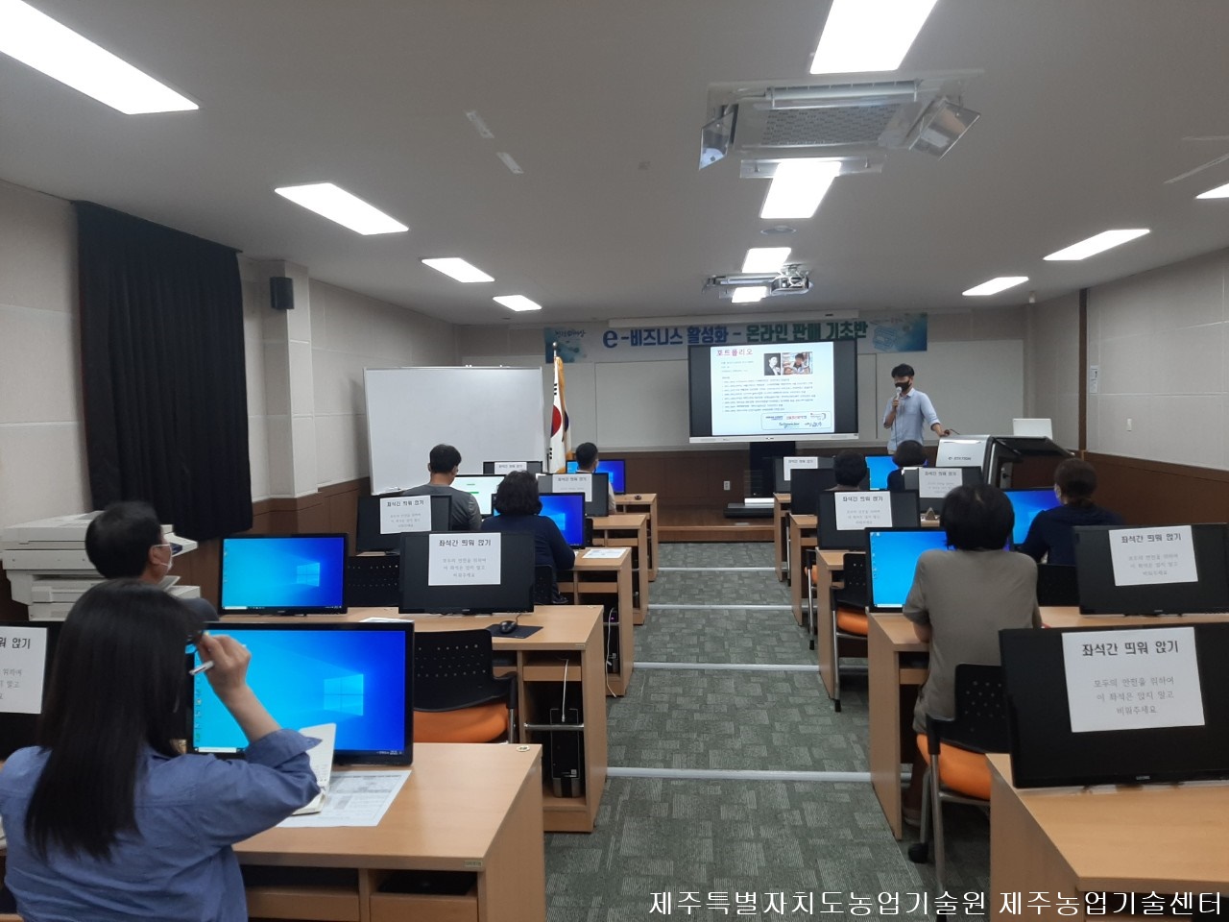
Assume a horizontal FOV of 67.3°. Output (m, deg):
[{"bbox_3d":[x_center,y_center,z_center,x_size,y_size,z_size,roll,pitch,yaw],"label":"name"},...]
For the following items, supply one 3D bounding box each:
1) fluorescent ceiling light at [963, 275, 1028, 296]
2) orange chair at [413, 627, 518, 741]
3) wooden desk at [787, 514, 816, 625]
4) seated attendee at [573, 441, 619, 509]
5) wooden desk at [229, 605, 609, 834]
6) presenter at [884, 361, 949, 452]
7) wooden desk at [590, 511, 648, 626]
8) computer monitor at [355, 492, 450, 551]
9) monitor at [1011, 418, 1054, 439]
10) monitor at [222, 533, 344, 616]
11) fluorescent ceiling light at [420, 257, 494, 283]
[{"bbox_3d":[4.046,-1.870,9.854,0.305,0.060,1.240,-1,3,6],"label":"fluorescent ceiling light"},{"bbox_3d":[-0.611,0.981,3.520,0.590,0.800,0.560,-1,4,5],"label":"orange chair"},{"bbox_3d":[2.101,0.754,6.578,1.600,0.705,0.580,-1,3,6],"label":"wooden desk"},{"bbox_3d":[-0.195,0.464,8.027,0.520,1.260,0.720,-1,4,7],"label":"seated attendee"},{"bbox_3d":[-0.873,1.005,3.725,1.620,0.700,0.600,-1,4,5],"label":"wooden desk"},{"bbox_3d":[3.353,-0.211,10.327,0.660,1.750,0.420,0,4,26],"label":"presenter"},{"bbox_3d":[-0.569,0.824,6.967,1.600,0.720,0.600,-1,4,6],"label":"wooden desk"},{"bbox_3d":[-1.243,0.372,5.464,0.565,0.338,0.070,-1,-4,2],"label":"computer monitor"},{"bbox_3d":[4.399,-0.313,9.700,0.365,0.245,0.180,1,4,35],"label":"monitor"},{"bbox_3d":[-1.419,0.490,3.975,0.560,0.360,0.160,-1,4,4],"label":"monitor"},{"bbox_3d":[-1.278,-1.593,7.720,0.305,0.060,1.240,-1,3,6],"label":"fluorescent ceiling light"}]

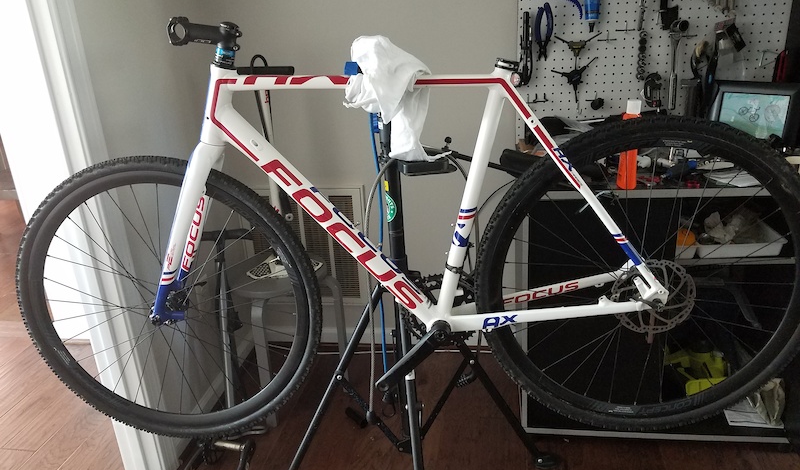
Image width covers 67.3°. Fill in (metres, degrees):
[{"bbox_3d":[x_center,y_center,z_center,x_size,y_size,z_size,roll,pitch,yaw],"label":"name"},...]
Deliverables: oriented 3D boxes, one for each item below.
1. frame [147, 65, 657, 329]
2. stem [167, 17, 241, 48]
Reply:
[{"bbox_3d":[-0.021,-0.078,1.218,1.060,0.585,0.150,-3,18,7],"label":"frame"},{"bbox_3d":[-0.372,-0.387,1.151,0.135,0.052,0.046,4,18,0],"label":"stem"}]

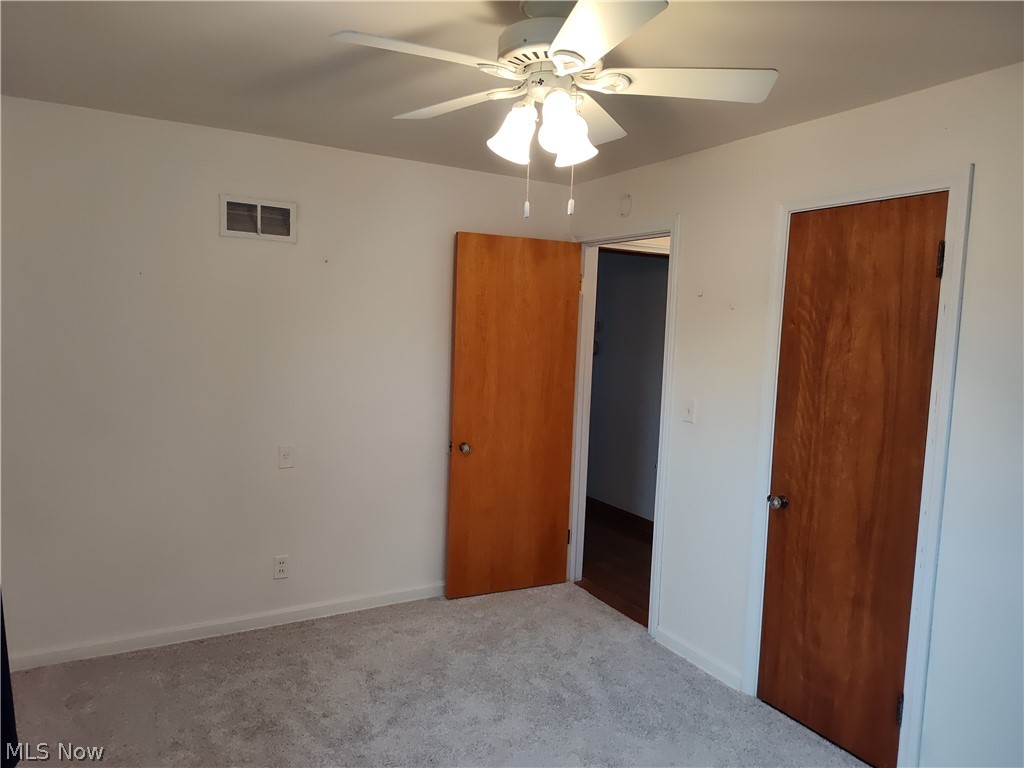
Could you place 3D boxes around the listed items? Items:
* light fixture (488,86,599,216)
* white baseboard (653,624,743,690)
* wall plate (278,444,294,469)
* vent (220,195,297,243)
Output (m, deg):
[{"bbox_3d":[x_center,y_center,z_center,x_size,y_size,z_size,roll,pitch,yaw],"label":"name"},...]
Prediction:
[{"bbox_3d":[0.109,-0.608,1.801,0.292,0.335,0.276,-1,6,-30],"label":"light fixture"},{"bbox_3d":[0.874,1.288,3.211,0.015,0.082,0.540,-1,6,-30],"label":"white baseboard"},{"bbox_3d":[-1.106,0.357,3.346,0.070,0.116,0.009,-1,6,-30],"label":"wall plate"},{"bbox_3d":[-1.205,-0.783,3.250,0.348,0.196,0.020,-1,6,-30],"label":"vent"}]

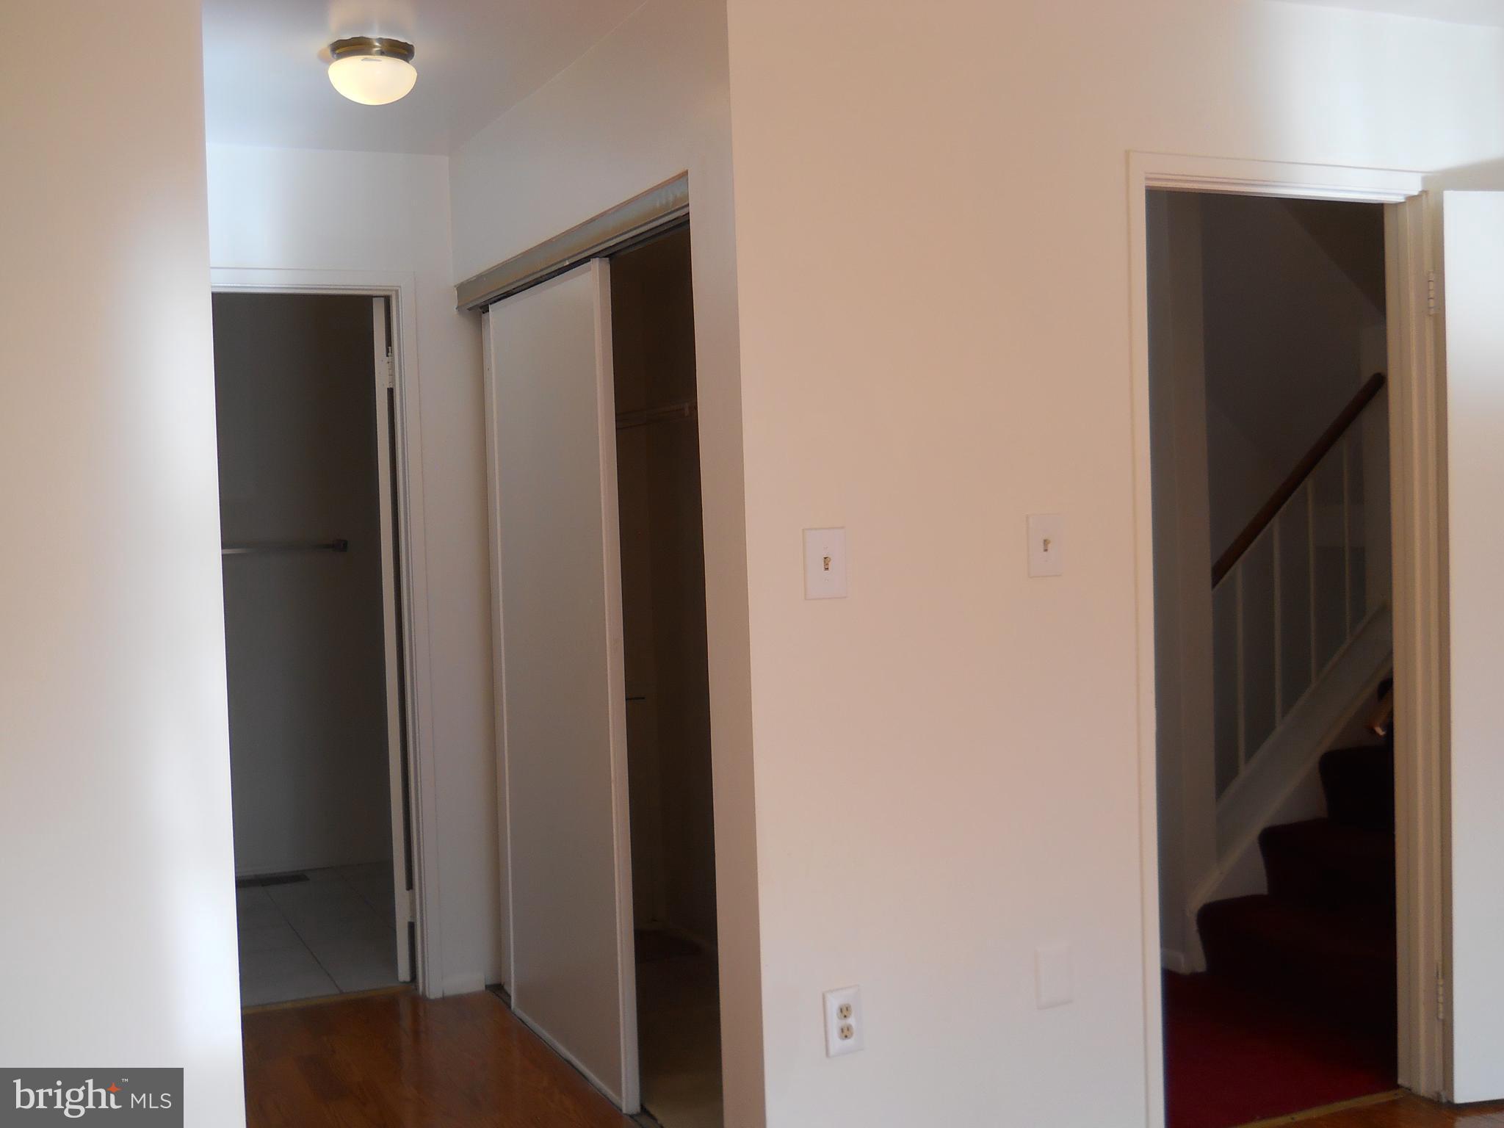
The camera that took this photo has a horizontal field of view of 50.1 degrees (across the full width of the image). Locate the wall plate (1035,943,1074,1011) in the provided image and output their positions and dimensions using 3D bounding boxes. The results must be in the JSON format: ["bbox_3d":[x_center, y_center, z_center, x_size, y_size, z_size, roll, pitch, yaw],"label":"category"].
[{"bbox_3d":[0.614,0.834,3.253,0.084,0.123,0.007,-3,3,-26],"label":"wall plate"}]

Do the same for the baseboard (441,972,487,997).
[{"bbox_3d":[-0.828,1.206,4.630,0.121,0.060,0.014,-3,3,-26],"label":"baseboard"}]

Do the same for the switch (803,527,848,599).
[{"bbox_3d":[0.141,-0.001,3.000,0.084,0.128,0.014,-3,3,-26],"label":"switch"}]

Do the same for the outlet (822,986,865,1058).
[{"bbox_3d":[0.176,0.867,3.043,0.077,0.124,0.008,-3,3,-26],"label":"outlet"}]

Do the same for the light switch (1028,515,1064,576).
[{"bbox_3d":[0.593,-0.037,3.215,0.080,0.122,0.014,-3,3,-26],"label":"light switch"}]

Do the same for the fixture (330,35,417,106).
[{"bbox_3d":[-0.830,-1.072,3.534,0.191,0.118,0.191,-3,3,-26],"label":"fixture"}]

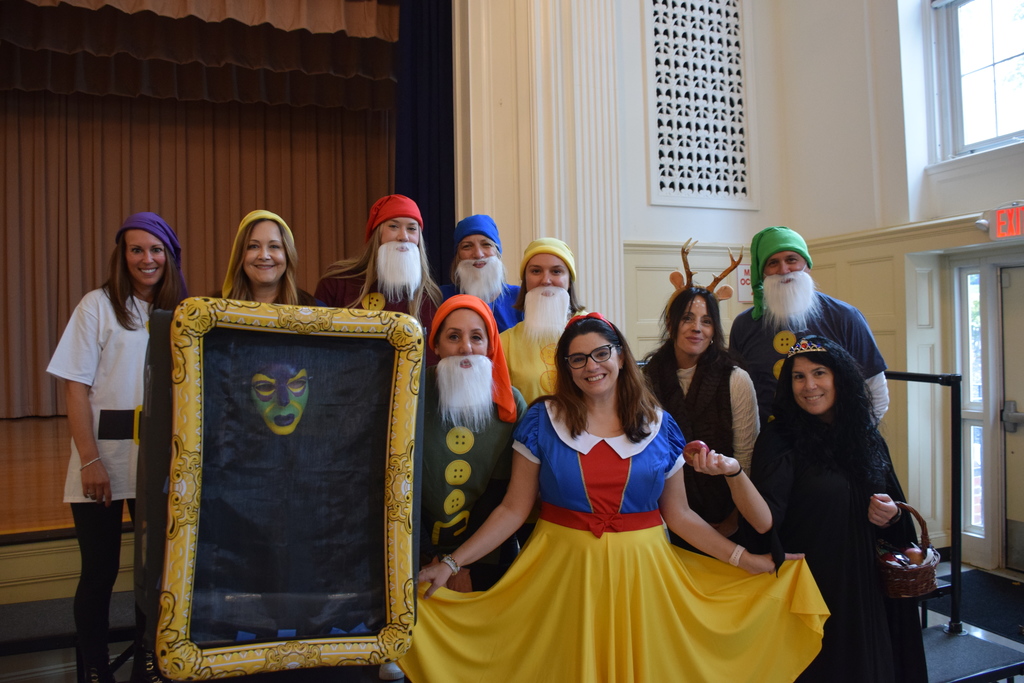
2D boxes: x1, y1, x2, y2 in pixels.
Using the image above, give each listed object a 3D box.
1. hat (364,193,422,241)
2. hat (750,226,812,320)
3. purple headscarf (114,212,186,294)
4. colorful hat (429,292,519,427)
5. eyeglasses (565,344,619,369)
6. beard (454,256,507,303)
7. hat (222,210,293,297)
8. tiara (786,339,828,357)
[{"bbox_3d":[-0.401,-0.420,2.620,0.200,0.165,0.235,3,-1,-15],"label":"hat"},{"bbox_3d":[0.930,-0.235,2.650,0.210,0.315,0.240,-5,0,19],"label":"hat"},{"bbox_3d":[-1.244,-0.290,2.650,0.230,0.315,0.240,-3,0,-28],"label":"purple headscarf"},{"bbox_3d":[-0.113,0.053,2.260,0.250,0.370,0.250,1,0,-9],"label":"colorful hat"},{"bbox_3d":[0.226,0.039,2.148,0.138,0.047,0.140,-12,0,13],"label":"eyeglasses"},{"bbox_3d":[-0.102,-0.195,2.500,0.165,0.165,0.100,-3,-1,-7],"label":"beard"},{"bbox_3d":[-0.848,-0.280,2.560,0.222,0.315,0.230,-1,0,-18],"label":"hat"},{"bbox_3d":[0.863,0.018,2.250,0.110,0.047,0.055,-10,-5,18],"label":"tiara"}]

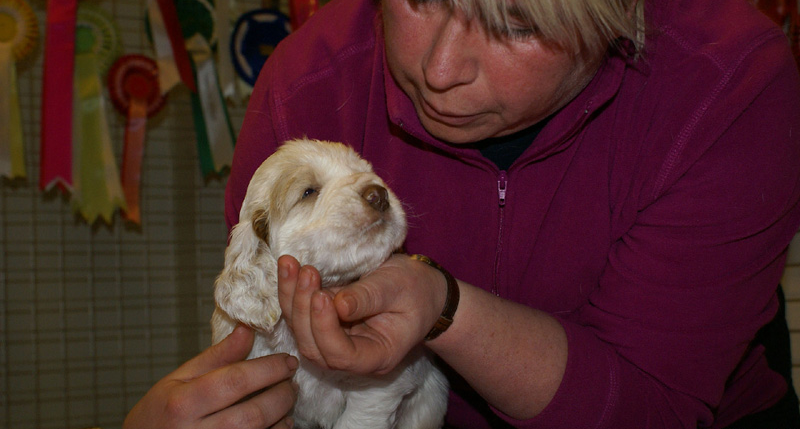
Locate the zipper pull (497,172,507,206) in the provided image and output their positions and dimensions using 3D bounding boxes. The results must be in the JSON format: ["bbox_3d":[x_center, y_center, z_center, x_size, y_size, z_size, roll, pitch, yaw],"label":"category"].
[{"bbox_3d":[0.079,-0.020,0.730,0.009,0.027,0.006,0,13,5],"label":"zipper pull"}]

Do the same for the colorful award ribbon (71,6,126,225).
[{"bbox_3d":[-0.549,-0.175,1.650,0.132,0.385,0.030,-1,0,-13],"label":"colorful award ribbon"}]

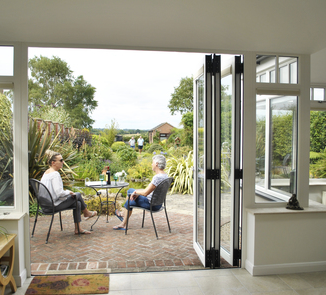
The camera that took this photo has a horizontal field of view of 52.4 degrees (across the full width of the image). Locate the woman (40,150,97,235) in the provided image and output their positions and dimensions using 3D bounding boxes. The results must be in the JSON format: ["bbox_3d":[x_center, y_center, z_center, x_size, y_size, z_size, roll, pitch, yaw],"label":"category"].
[{"bbox_3d":[-1.461,0.691,4.989,0.860,1.250,0.500,-1,2,-40],"label":"woman"}]

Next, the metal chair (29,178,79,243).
[{"bbox_3d":[-1.618,0.880,4.856,0.510,0.880,0.620,2,2,42],"label":"metal chair"}]

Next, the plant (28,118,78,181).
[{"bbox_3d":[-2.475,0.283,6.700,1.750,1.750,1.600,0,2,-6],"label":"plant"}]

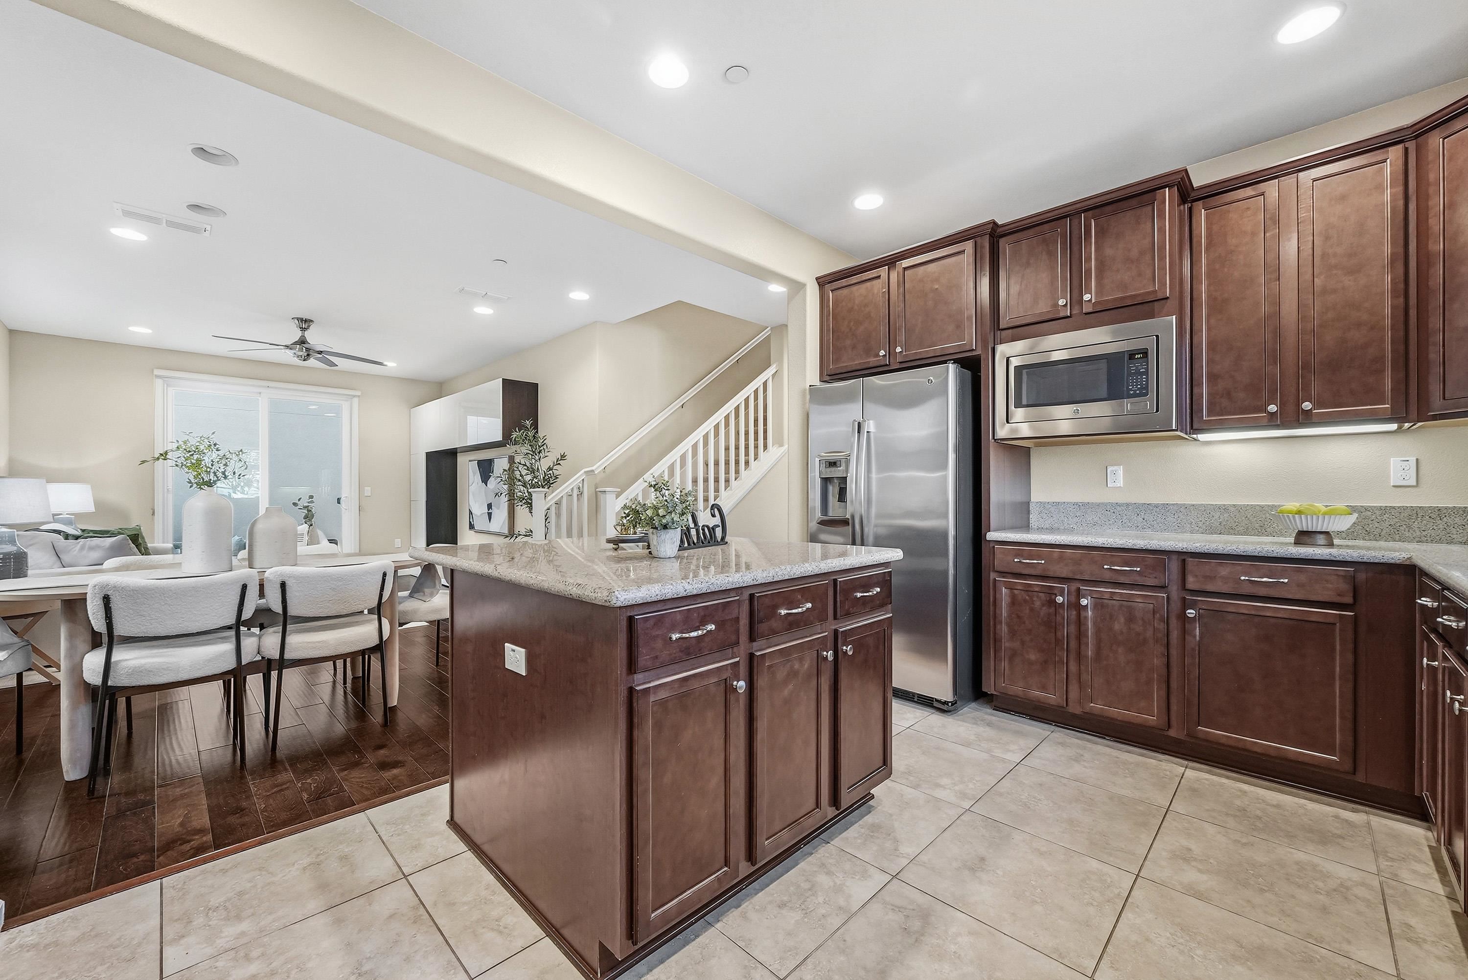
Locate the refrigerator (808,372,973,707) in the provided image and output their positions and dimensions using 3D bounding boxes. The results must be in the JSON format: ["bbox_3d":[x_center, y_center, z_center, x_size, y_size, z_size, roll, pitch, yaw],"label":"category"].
[{"bbox_3d":[0.984,0.244,3.407,0.765,1.777,0.898,0,0,-45],"label":"refrigerator"}]

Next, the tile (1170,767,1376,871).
[{"bbox_3d":[1.884,1.132,2.011,0.490,0.010,0.496,0,0,-45],"label":"tile"}]

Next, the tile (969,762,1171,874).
[{"bbox_3d":[1.203,1.156,2.057,0.506,0.010,0.503,0,-1,-45],"label":"tile"}]

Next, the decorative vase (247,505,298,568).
[{"bbox_3d":[-2.409,0.243,2.982,0.205,0.315,0.205,0,-1,-45],"label":"decorative vase"}]

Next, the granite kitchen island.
[{"bbox_3d":[-0.290,0.673,2.063,1.197,0.912,1.335,0,0,-45],"label":"granite kitchen island"}]

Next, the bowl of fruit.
[{"bbox_3d":[2.291,0.136,2.262,0.235,0.165,0.235,0,-1,-45],"label":"bowl of fruit"}]

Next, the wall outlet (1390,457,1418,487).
[{"bbox_3d":[2.759,-0.073,2.351,0.012,0.115,0.070,0,-1,-45],"label":"wall outlet"}]

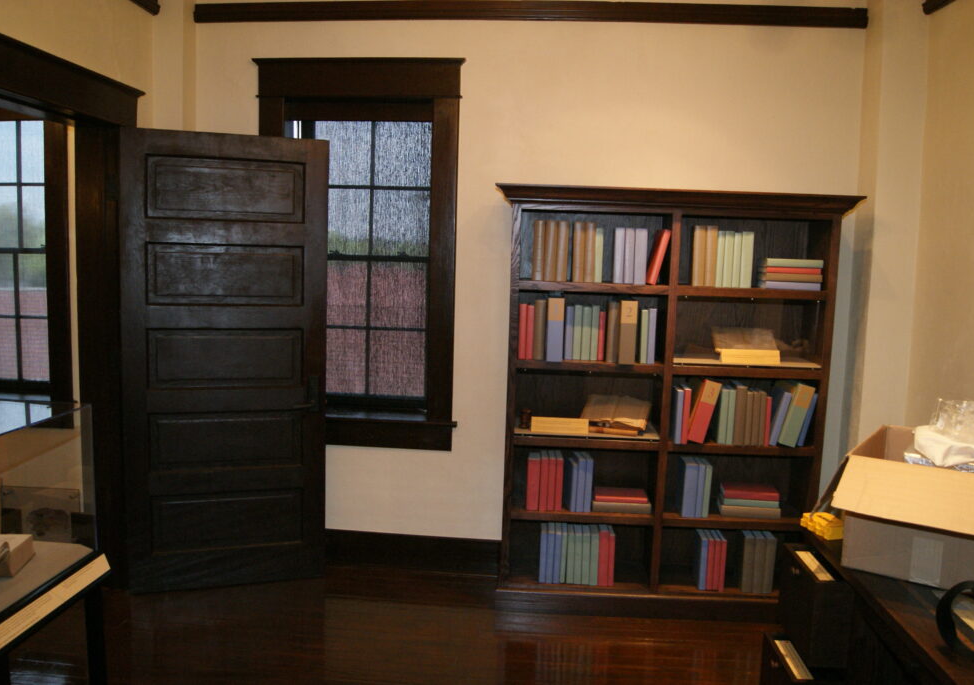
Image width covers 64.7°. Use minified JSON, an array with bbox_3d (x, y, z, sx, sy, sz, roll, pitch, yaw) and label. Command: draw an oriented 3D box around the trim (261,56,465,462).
[{"bbox_3d":[-0.637,-0.416,3.768,1.014,1.879,0.142,2,6,3],"label":"trim"}]

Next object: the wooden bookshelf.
[{"bbox_3d":[0.780,0.289,3.486,1.521,1.889,0.394,2,6,3],"label":"wooden bookshelf"}]

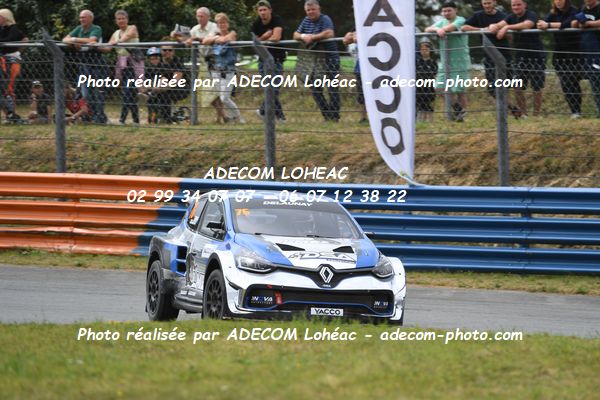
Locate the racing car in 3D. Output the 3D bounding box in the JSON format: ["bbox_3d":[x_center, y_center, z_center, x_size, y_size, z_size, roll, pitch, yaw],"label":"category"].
[{"bbox_3d":[-0.235,0.619,67.884,1.920,1.400,4.100,3,0,-15],"label":"racing car"}]

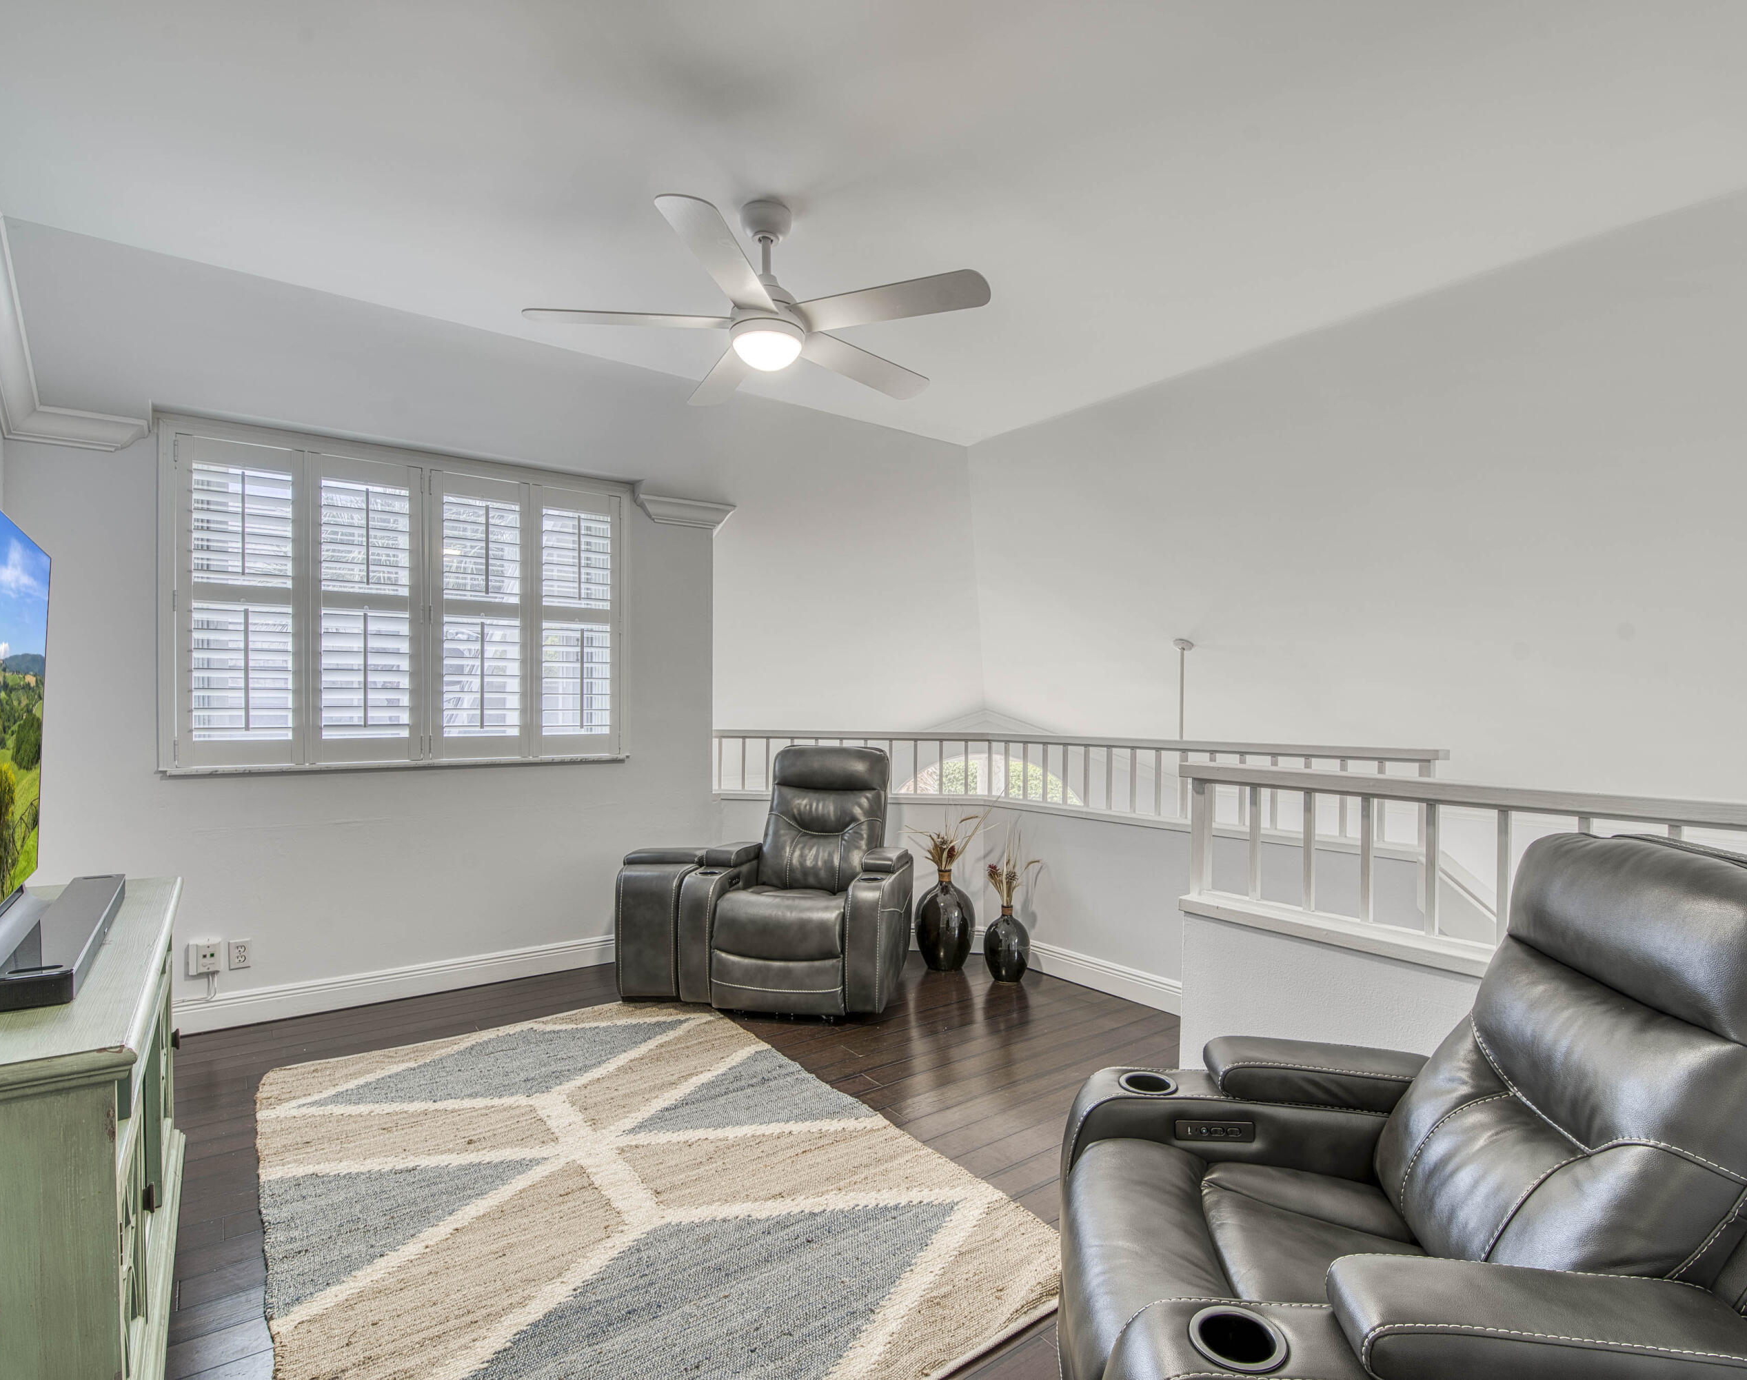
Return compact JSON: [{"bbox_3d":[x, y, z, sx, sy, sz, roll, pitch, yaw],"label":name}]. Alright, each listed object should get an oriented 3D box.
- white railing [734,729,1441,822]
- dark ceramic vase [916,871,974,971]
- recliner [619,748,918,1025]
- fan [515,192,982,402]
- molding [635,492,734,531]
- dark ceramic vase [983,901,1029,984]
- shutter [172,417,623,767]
[{"bbox_3d":[0.675,0.397,3.906,3.217,0.365,0.786,-1,-1,34],"label":"white railing"},{"bbox_3d":[0.346,1.098,4.161,0.280,0.465,0.280,0,-1,0],"label":"dark ceramic vase"},{"bbox_3d":[-0.452,0.794,3.926,1.140,1.060,0.920,0,-1,8],"label":"recliner"},{"bbox_3d":[-0.299,-1.122,2.405,1.270,0.485,1.270,0,-1,0],"label":"fan"},{"bbox_3d":[-0.944,-0.900,4.405,0.514,0.116,0.085,1,-1,-35],"label":"molding"},{"bbox_3d":[0.614,1.156,3.970,0.207,0.345,0.207,0,-1,0],"label":"dark ceramic vase"},{"bbox_3d":[-1.936,-0.349,3.716,1.752,1.334,0.090,1,-1,-35],"label":"shutter"}]

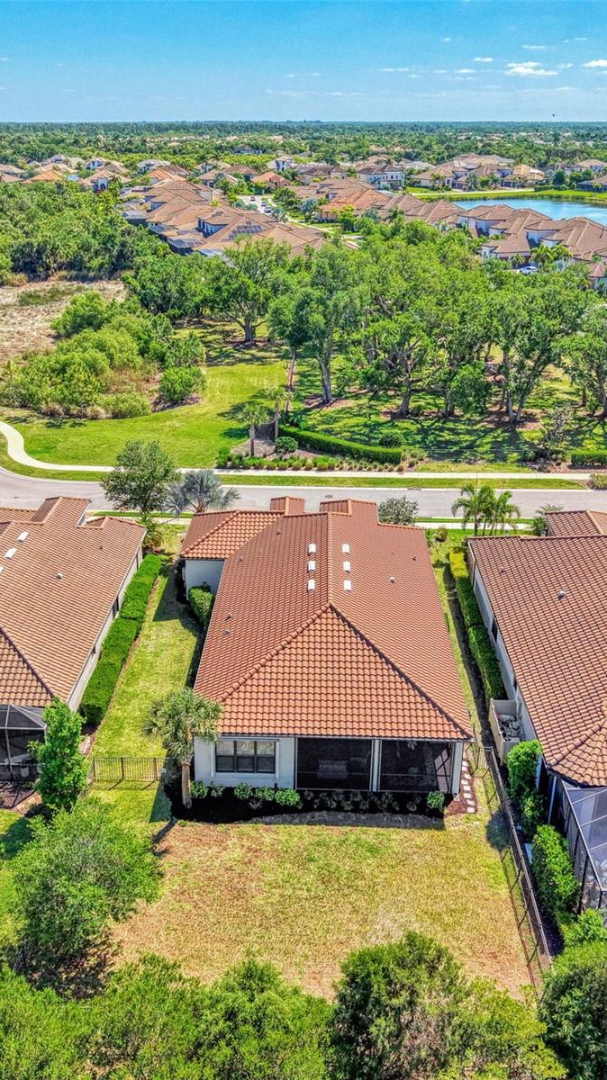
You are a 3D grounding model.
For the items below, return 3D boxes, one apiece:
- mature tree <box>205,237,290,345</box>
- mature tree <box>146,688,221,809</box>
[{"bbox_3d":[-7.732,-34.783,139.399,11.870,14.460,11.870,0,23,0],"label":"mature tree"},{"bbox_3d":[-5.365,9.646,45.309,3.300,6.050,3.300,0,23,0],"label":"mature tree"}]

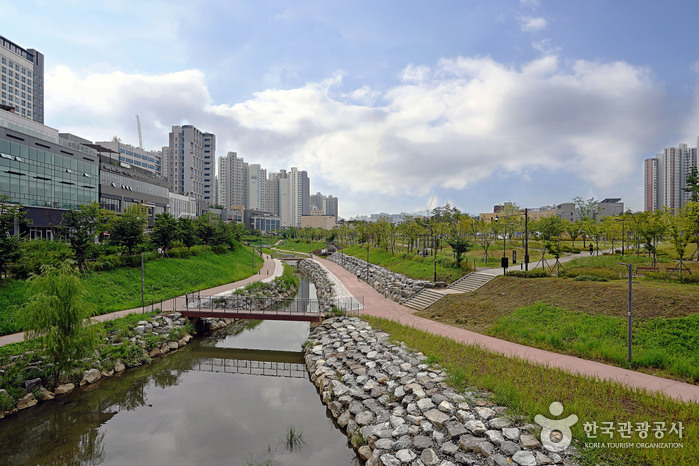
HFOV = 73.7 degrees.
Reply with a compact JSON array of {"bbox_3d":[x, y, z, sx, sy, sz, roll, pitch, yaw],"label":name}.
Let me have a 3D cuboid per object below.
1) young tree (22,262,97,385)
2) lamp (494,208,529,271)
[{"bbox_3d":[-15.560,4.860,25.000,4.000,6.500,4.000,0,0,0],"label":"young tree"},{"bbox_3d":[16.200,0.690,46.500,3.200,6.200,0.500,0,0,16],"label":"lamp"}]

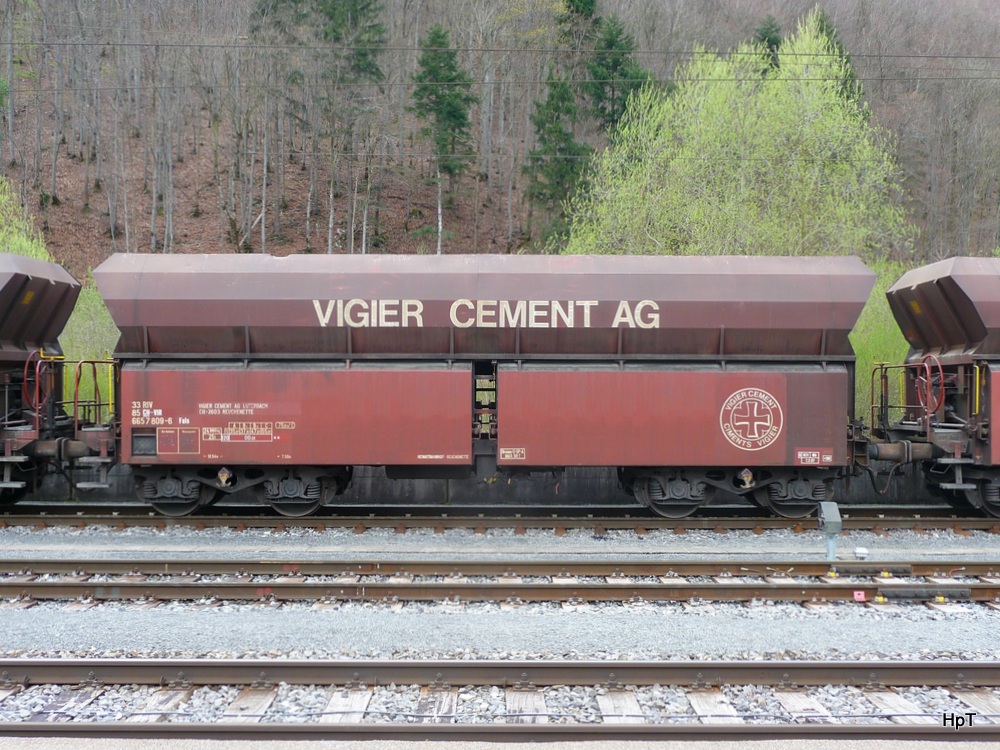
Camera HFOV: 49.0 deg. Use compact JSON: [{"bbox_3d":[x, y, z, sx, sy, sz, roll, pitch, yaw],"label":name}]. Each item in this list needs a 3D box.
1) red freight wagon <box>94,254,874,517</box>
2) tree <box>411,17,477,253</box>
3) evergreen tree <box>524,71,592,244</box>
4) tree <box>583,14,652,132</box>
[{"bbox_3d":[-0.210,0.170,17.200,11.900,3.930,3.030,0,0,0],"label":"red freight wagon"},{"bbox_3d":[-3.088,-12.899,60.000,3.610,12.520,3.610,0,0,0],"label":"tree"},{"bbox_3d":[3.304,-12.227,62.000,3.840,9.940,3.840,0,0,0],"label":"evergreen tree"},{"bbox_3d":[7.492,-18.332,70.000,4.400,9.310,4.400,0,0,0],"label":"tree"}]

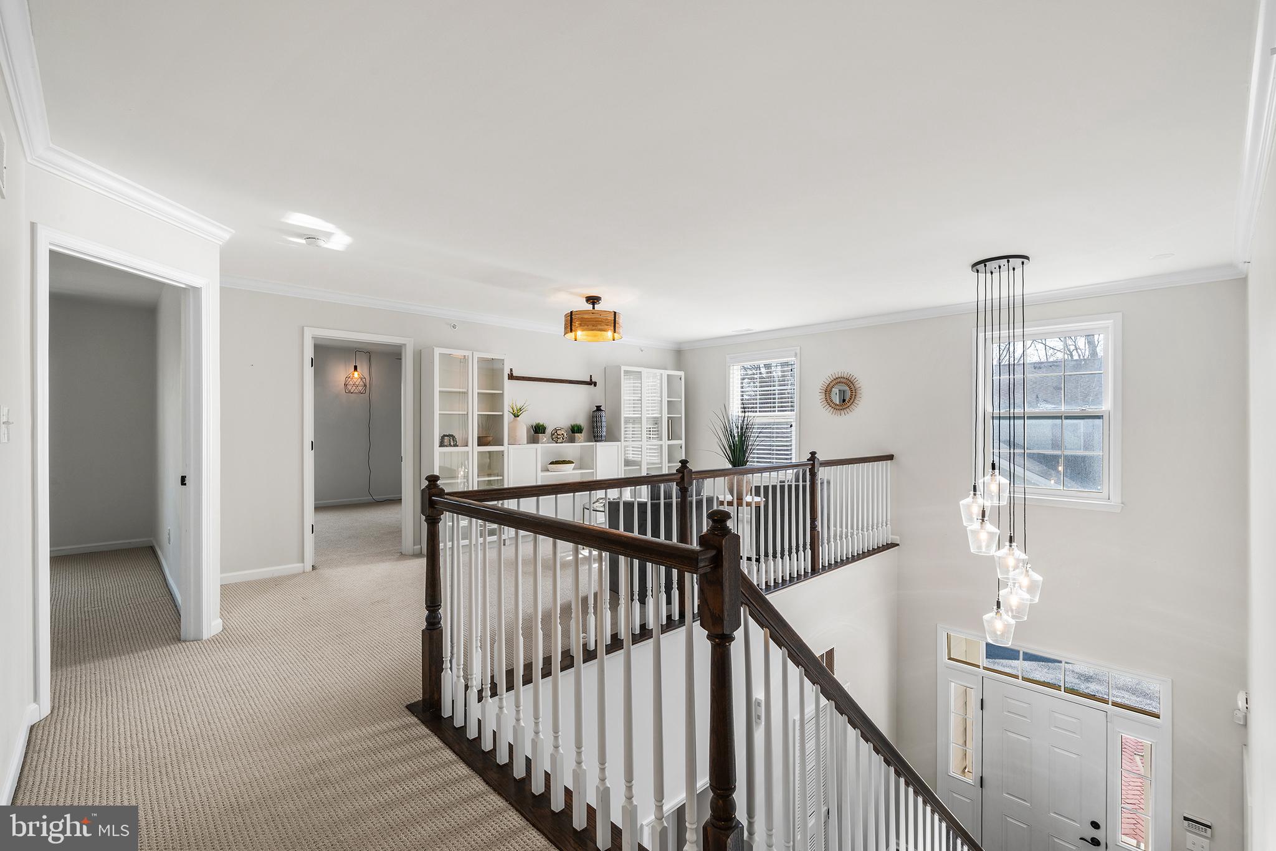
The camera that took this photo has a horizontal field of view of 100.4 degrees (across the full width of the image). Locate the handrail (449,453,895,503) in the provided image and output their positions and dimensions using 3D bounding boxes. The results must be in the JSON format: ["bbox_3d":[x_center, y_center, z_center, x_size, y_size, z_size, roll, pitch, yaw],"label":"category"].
[{"bbox_3d":[0.939,0.338,4.037,4.900,0.060,0.062,0,0,-42],"label":"handrail"}]

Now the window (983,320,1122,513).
[{"bbox_3d":[3.680,-0.117,4.815,1.050,1.650,0.110,0,0,44],"label":"window"}]

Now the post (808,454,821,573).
[{"bbox_3d":[1.557,0.749,4.704,0.083,1.051,0.083,0,0,-42],"label":"post"}]

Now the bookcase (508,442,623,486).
[{"bbox_3d":[-0.887,0.742,6.222,1.588,1.065,0.301,0,0,-42],"label":"bookcase"}]

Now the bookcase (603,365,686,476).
[{"bbox_3d":[0.118,0.255,7.250,1.200,2.020,0.300,0,0,-43],"label":"bookcase"}]

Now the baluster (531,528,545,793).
[{"bbox_3d":[-0.346,0.829,1.851,0.033,0.890,0.033,0,0,45],"label":"baluster"}]

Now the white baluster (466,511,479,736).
[{"bbox_3d":[-0.666,0.818,2.154,0.032,0.880,0.032,0,0,-44],"label":"white baluster"}]

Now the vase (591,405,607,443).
[{"bbox_3d":[-0.482,-0.016,6.593,0.173,0.461,0.173,0,0,0],"label":"vase"}]

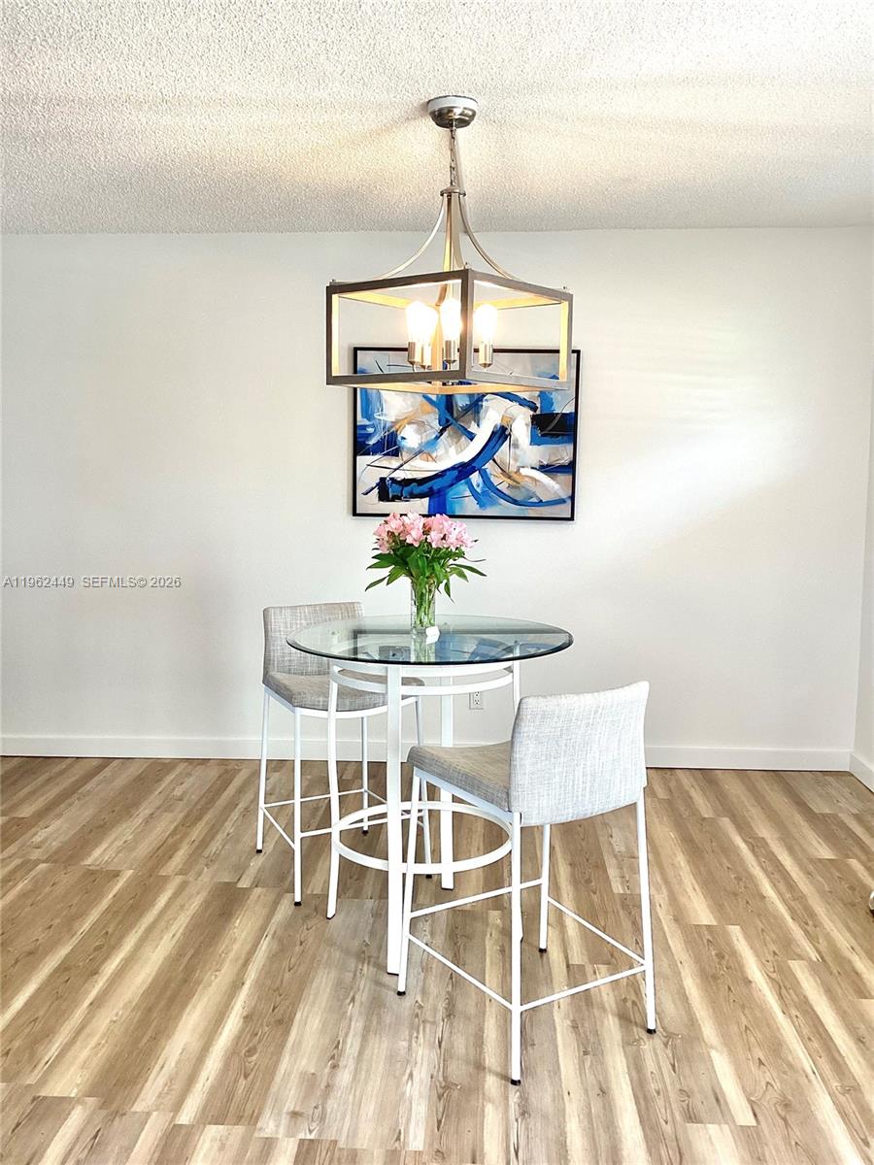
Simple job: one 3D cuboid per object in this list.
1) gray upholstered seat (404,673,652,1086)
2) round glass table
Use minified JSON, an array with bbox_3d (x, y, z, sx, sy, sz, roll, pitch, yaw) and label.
[{"bbox_3d":[0.235,0.665,2.662,0.490,0.900,0.510,-4,8,-31],"label":"gray upholstered seat"},{"bbox_3d":[-0.027,0.604,3.140,0.850,0.910,0.850,0,7,0],"label":"round glass table"}]

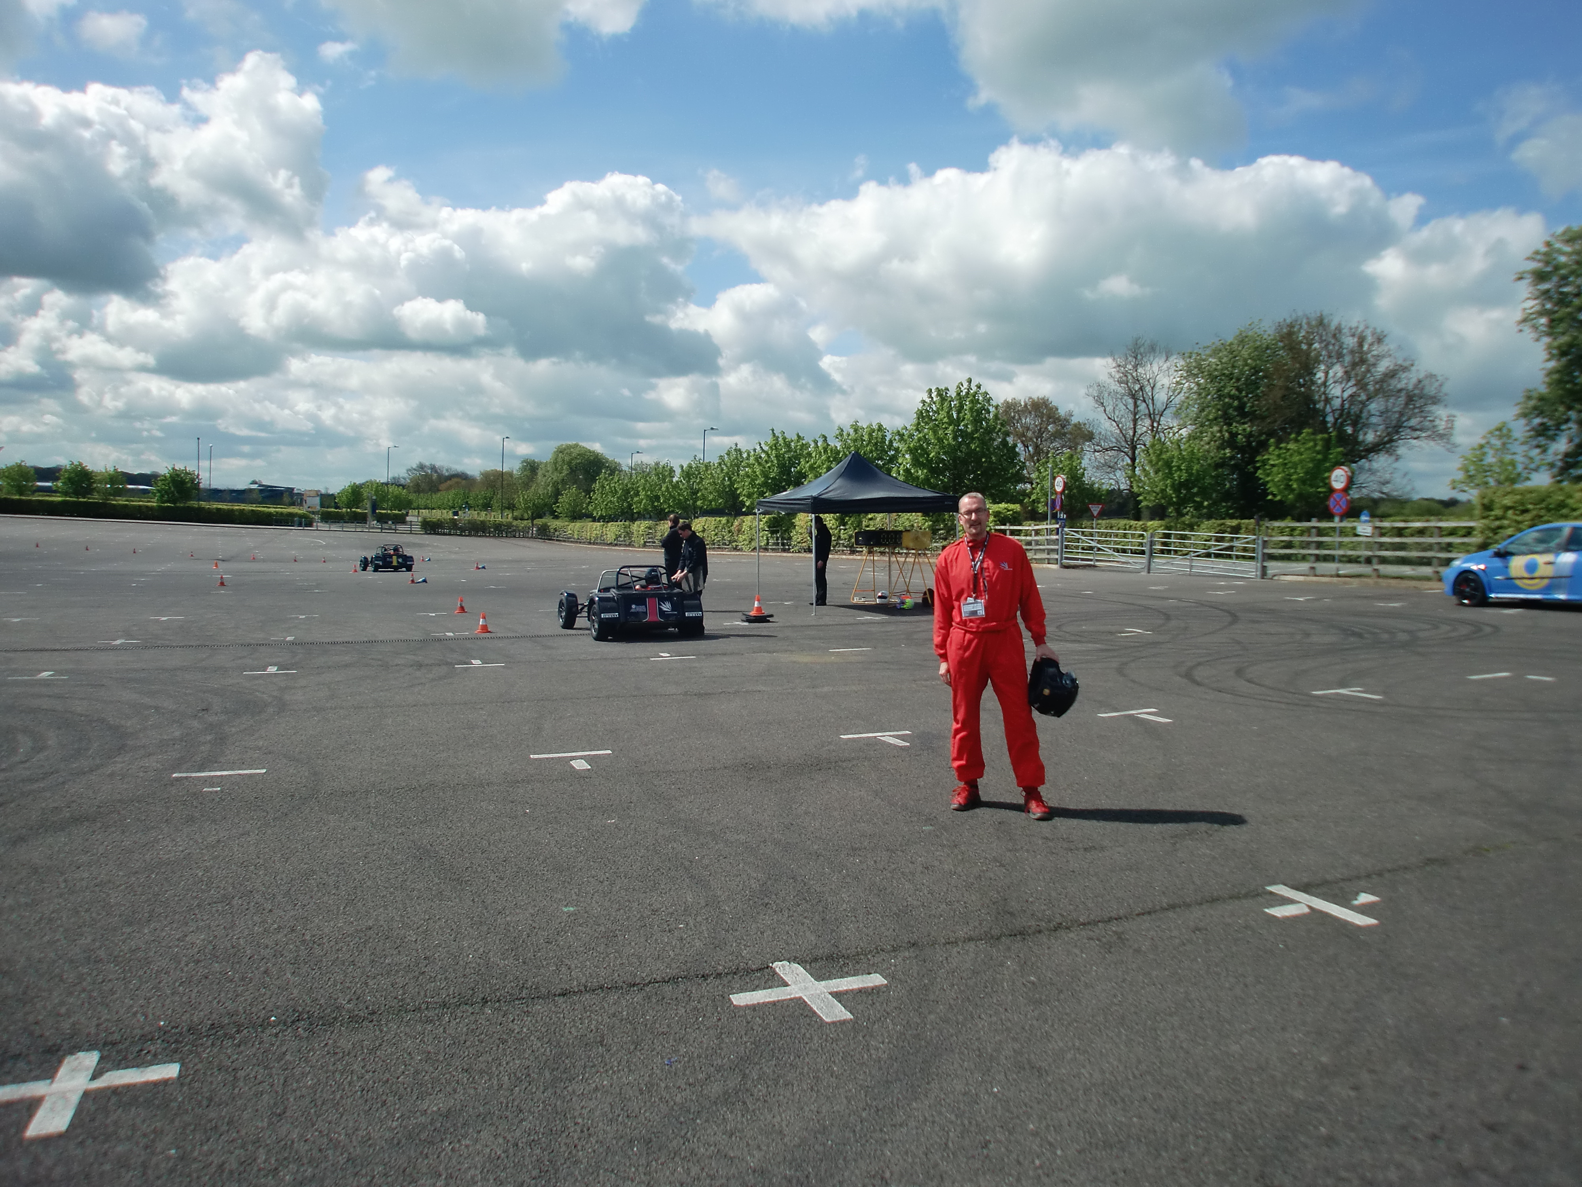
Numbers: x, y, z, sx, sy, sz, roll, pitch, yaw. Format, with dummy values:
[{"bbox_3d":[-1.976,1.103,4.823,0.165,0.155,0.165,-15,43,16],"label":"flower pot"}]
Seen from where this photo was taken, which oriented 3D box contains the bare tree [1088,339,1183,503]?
[{"bbox_3d":[23.175,-10.193,80.000,7.000,13.500,7.000,0,3,0],"label":"bare tree"}]

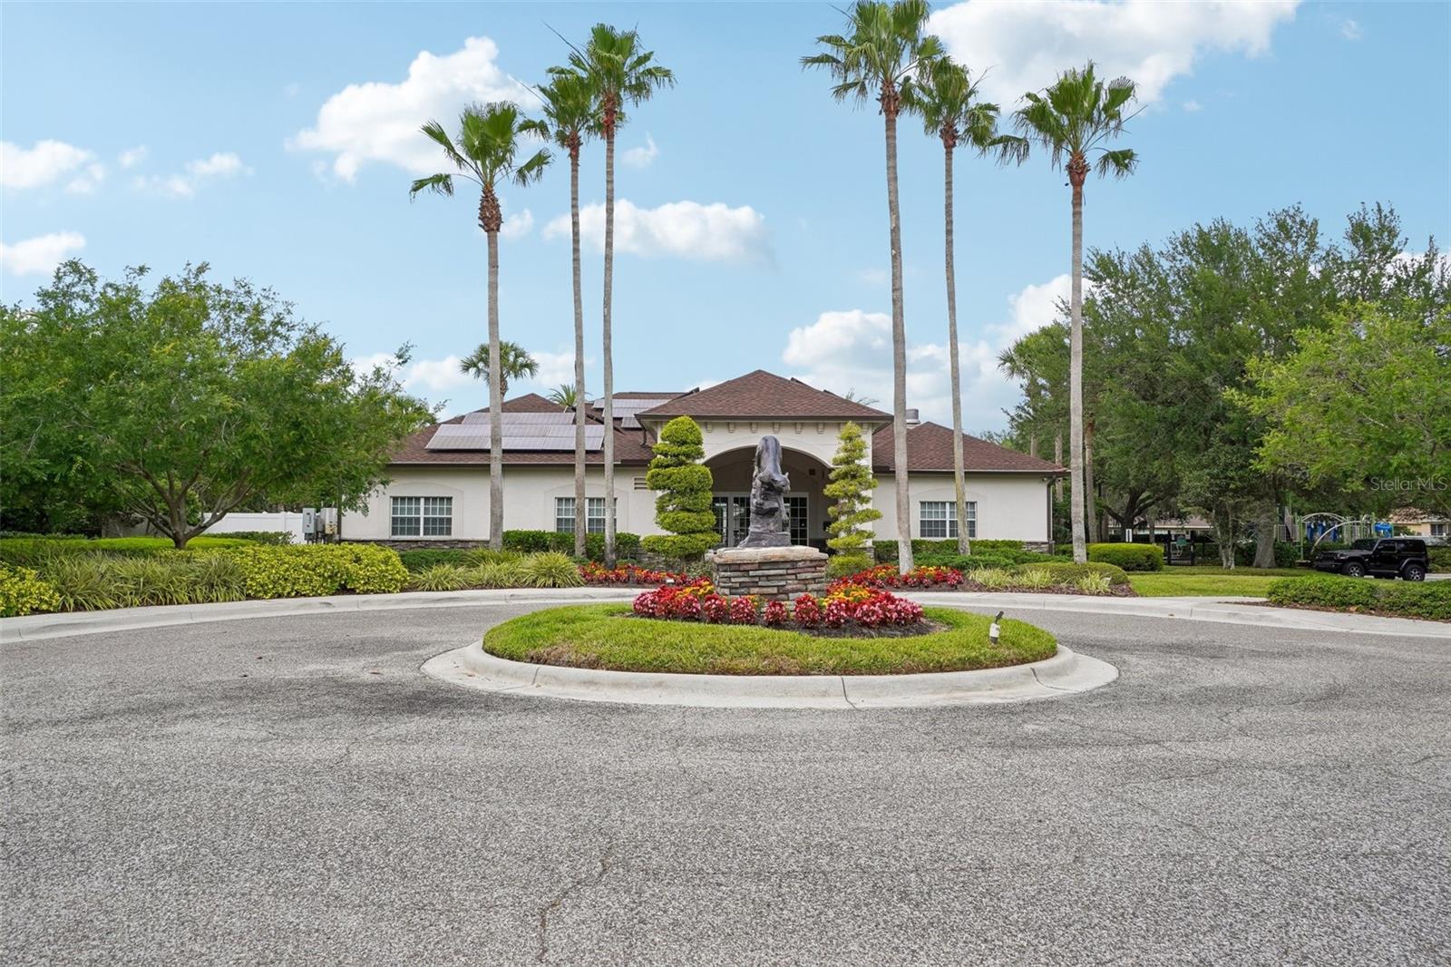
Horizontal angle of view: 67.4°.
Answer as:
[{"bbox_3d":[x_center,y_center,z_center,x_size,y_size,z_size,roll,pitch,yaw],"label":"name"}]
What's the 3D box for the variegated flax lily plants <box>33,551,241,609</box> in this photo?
[{"bbox_3d":[-9.060,1.499,16.758,1.300,0.750,3.741,0,-3,16],"label":"variegated flax lily plants"}]

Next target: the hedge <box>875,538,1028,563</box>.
[{"bbox_3d":[7.642,2.421,37.629,5.400,0.900,1.000,0,-3,0],"label":"hedge"}]

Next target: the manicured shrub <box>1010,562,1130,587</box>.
[{"bbox_3d":[8.544,2.231,26.926,2.750,0.570,1.800,-1,-3,17],"label":"manicured shrub"}]

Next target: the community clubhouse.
[{"bbox_3d":[-0.498,-0.588,40.270,25.000,7.100,18.500,0,-3,0],"label":"community clubhouse"}]

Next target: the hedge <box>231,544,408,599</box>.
[{"bbox_3d":[-8.008,1.728,21.691,3.150,1.010,1.200,3,-4,-41],"label":"hedge"}]

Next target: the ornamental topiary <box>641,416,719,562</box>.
[{"bbox_3d":[-1.170,0.277,27.718,1.950,3.900,1.950,0,-3,0],"label":"ornamental topiary"}]

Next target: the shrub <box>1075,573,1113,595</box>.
[{"bbox_3d":[8.152,2.221,24.023,0.820,0.470,0.800,-1,-3,17],"label":"shrub"}]

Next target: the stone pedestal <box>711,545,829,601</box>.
[{"bbox_3d":[0.510,1.122,12.961,1.240,0.730,1.240,0,-3,-4],"label":"stone pedestal"}]

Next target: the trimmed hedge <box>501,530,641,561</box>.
[{"bbox_3d":[-4.907,2.120,34.238,4.500,1.100,1.050,0,-3,0],"label":"trimmed hedge"}]

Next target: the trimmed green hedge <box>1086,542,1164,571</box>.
[{"bbox_3d":[14.347,2.674,39.120,2.500,1.030,1.300,0,-3,6],"label":"trimmed green hedge"}]

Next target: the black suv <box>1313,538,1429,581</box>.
[{"bbox_3d":[29.403,3.494,49.596,4.300,1.860,1.880,0,-3,4],"label":"black suv"}]

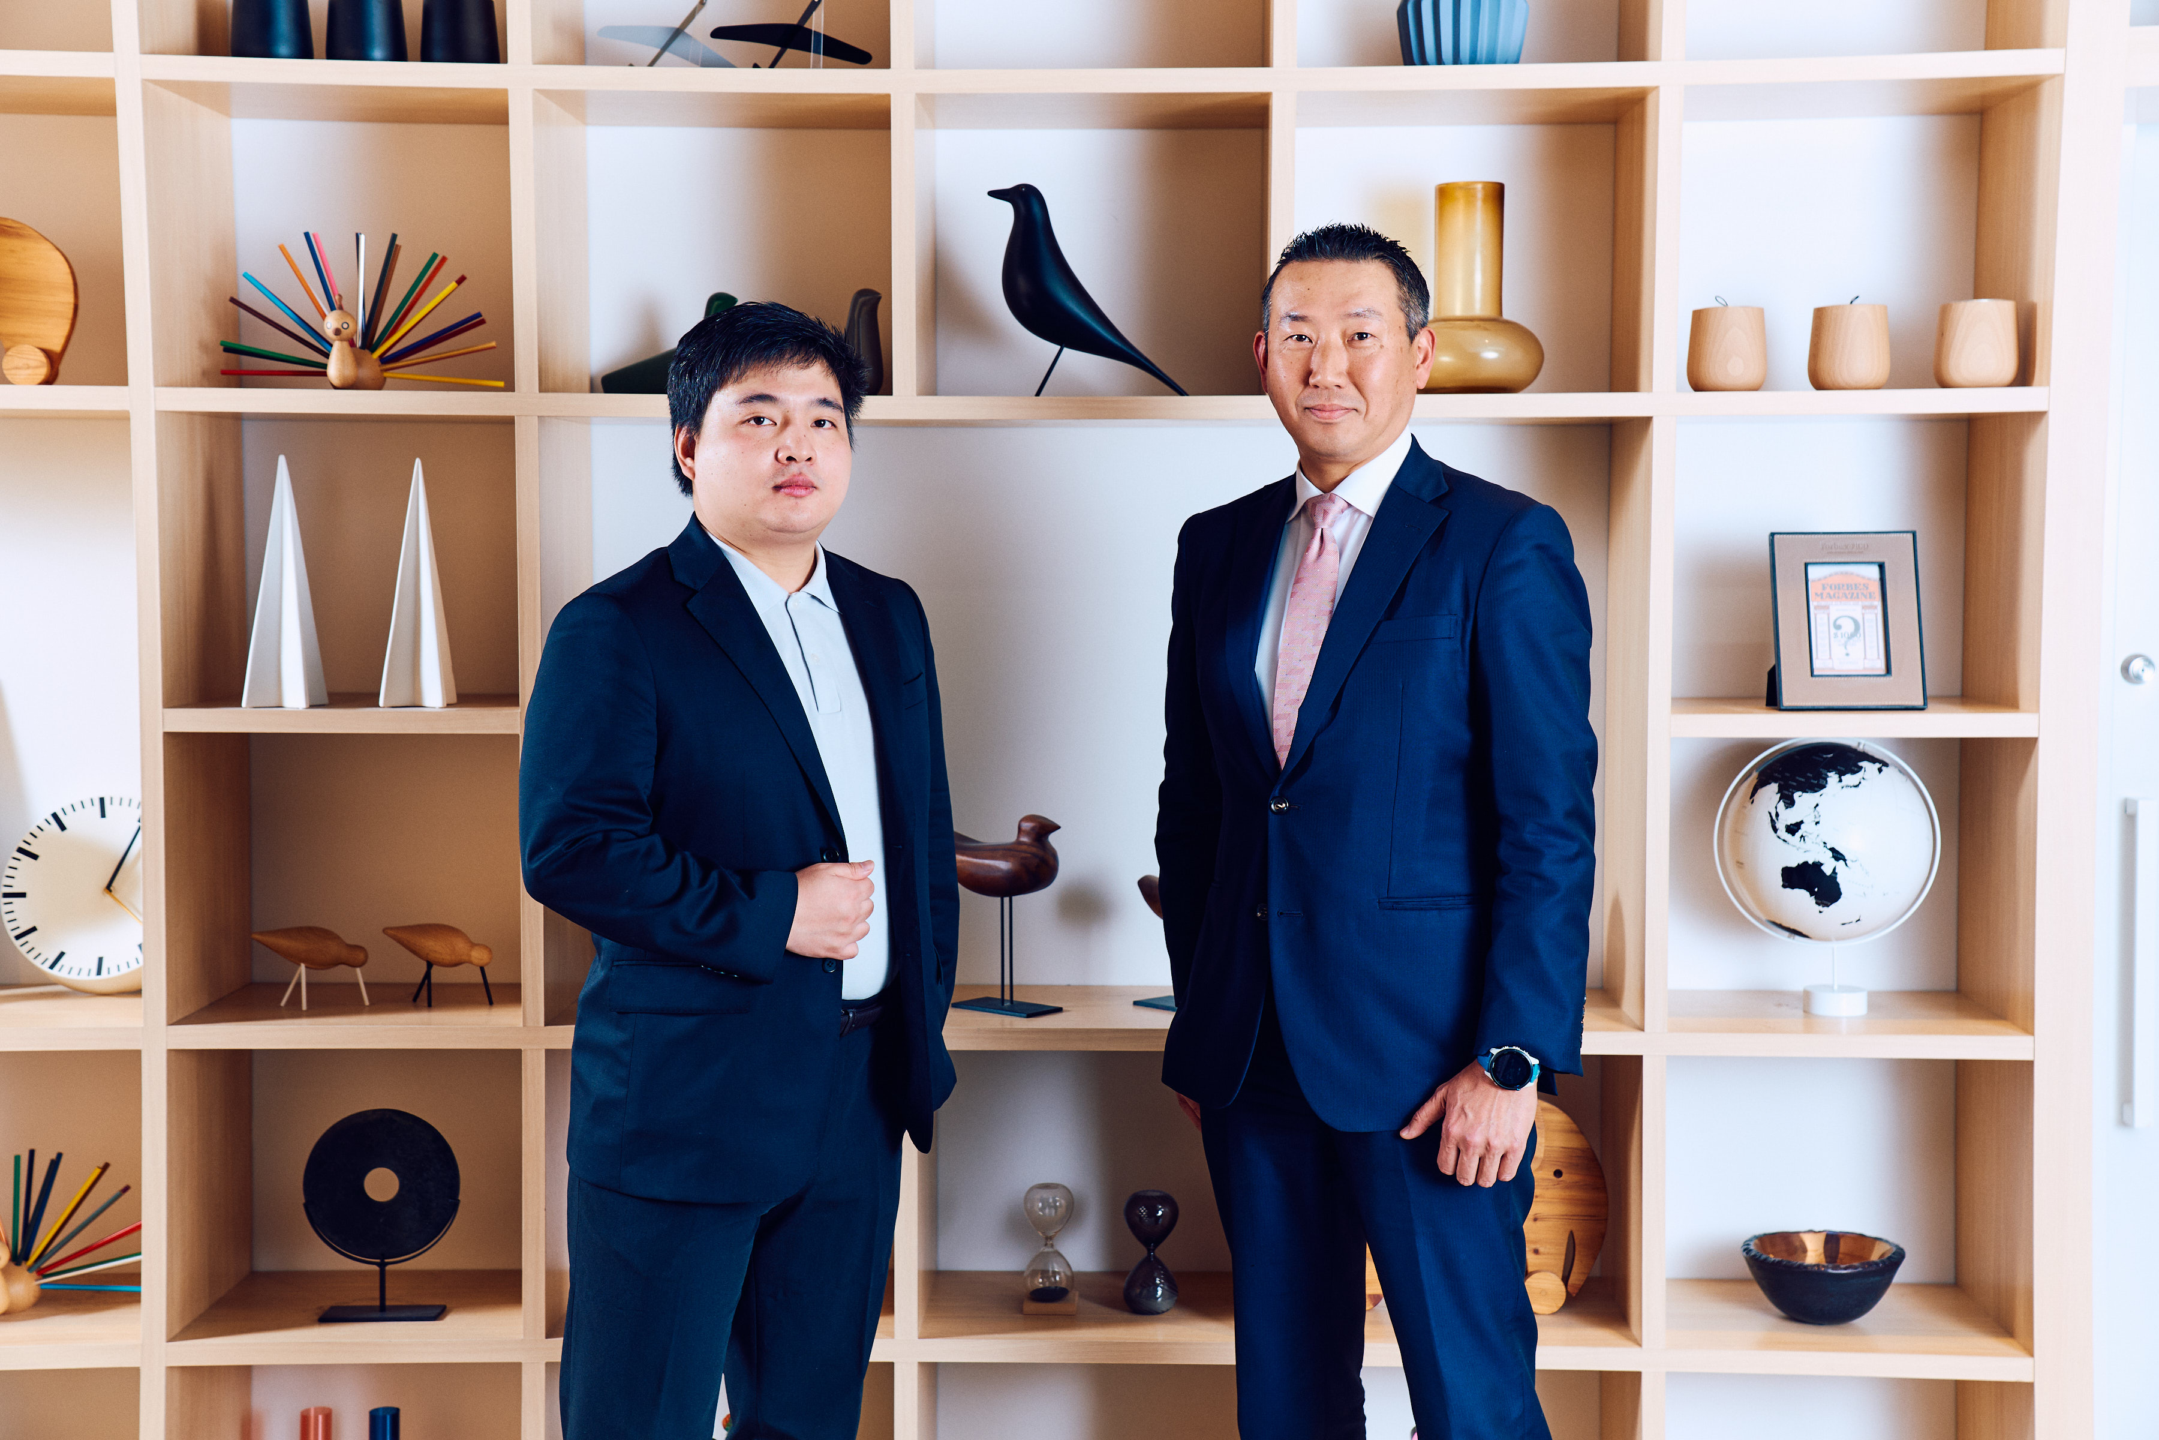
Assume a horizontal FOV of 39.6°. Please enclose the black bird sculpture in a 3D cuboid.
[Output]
[{"bbox_3d":[0.013,-0.554,3.889,0.272,0.276,0.084,0,4,1],"label":"black bird sculpture"}]

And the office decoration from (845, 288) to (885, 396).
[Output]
[{"bbox_3d":[-0.345,-0.489,3.907,0.185,0.141,0.080,0,4,1],"label":"office decoration"}]

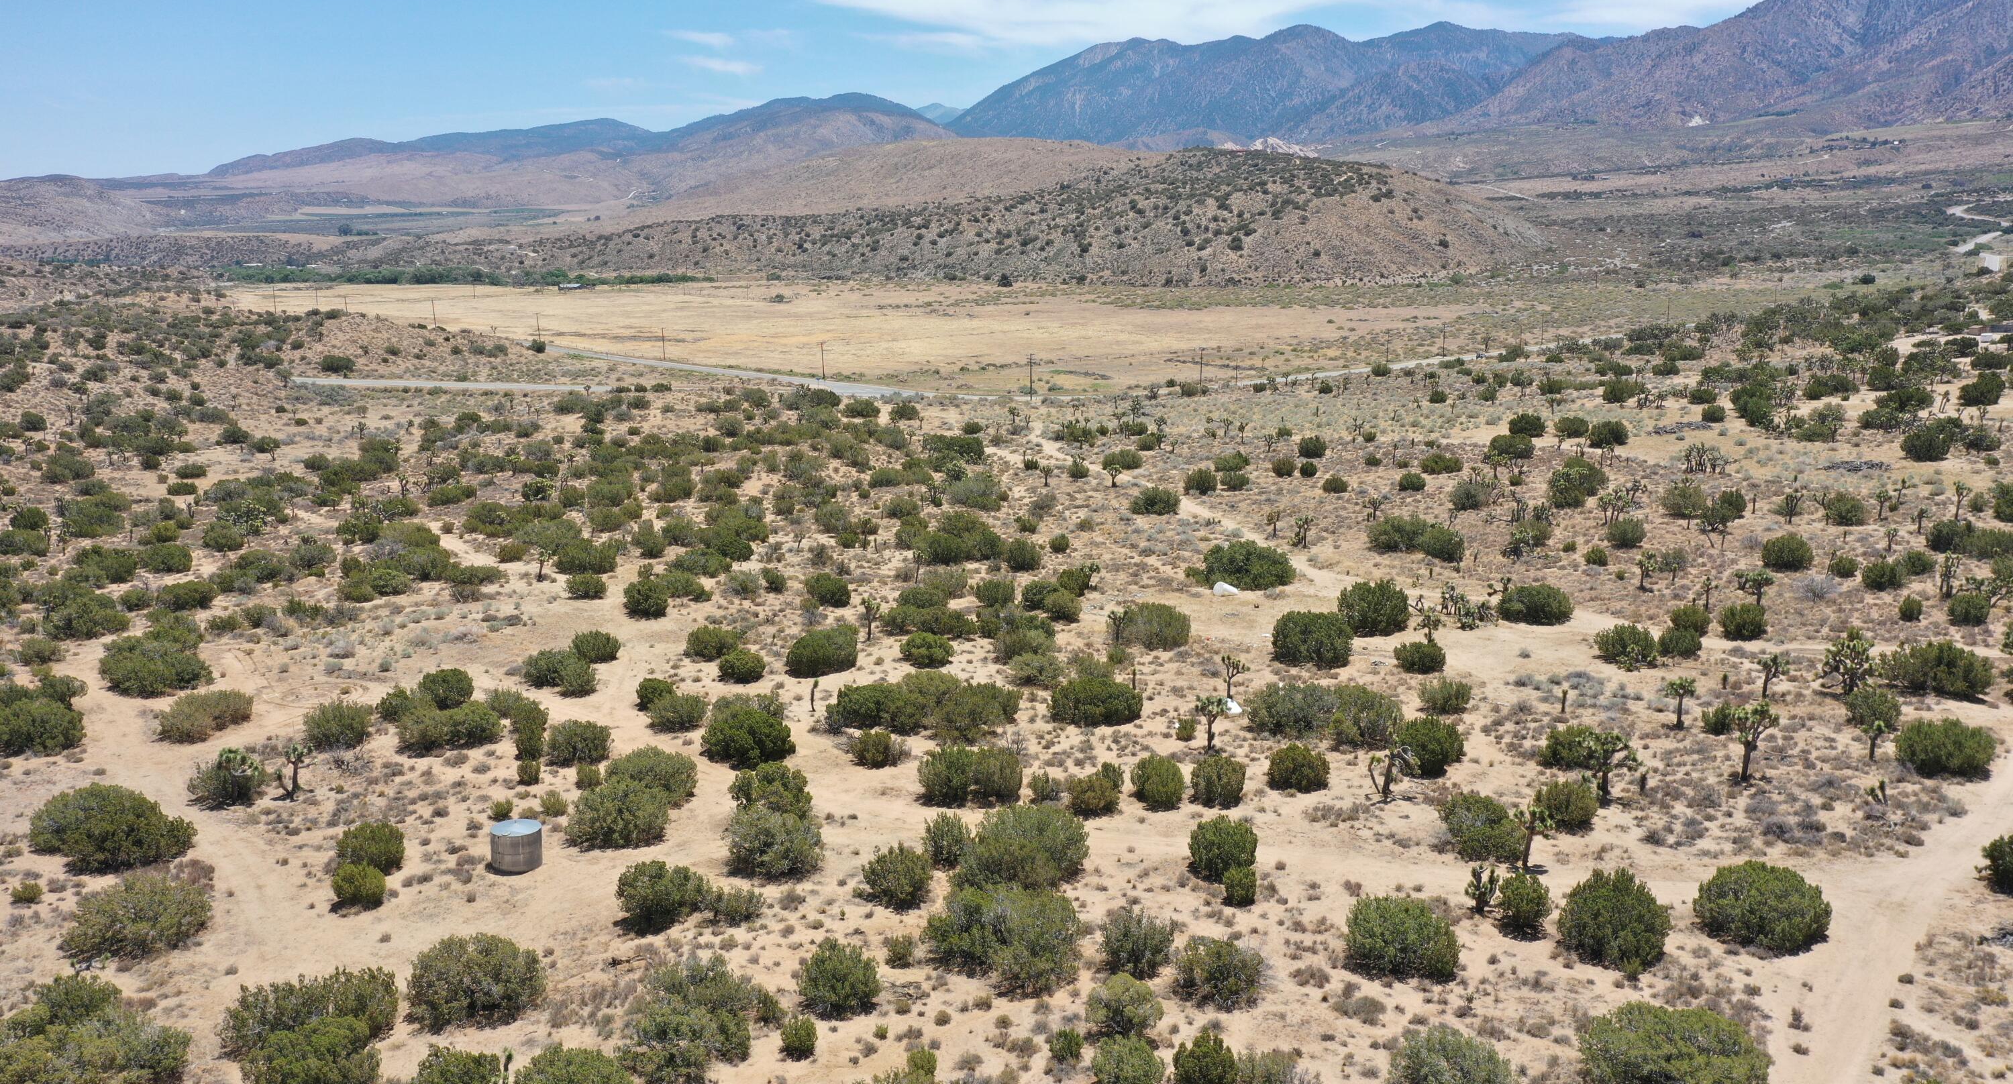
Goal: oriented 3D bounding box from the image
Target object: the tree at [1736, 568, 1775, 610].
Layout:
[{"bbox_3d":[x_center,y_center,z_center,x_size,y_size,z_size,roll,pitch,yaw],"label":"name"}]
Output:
[{"bbox_3d":[75.810,5.020,158.090,3.880,4.540,3.300,5,12,26],"label":"tree"}]

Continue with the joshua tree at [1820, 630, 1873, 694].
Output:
[{"bbox_3d":[70.270,10.130,130.390,4.110,4.940,3.910,6,12,29],"label":"joshua tree"}]

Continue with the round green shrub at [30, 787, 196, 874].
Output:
[{"bbox_3d":[-54.150,17.070,94.350,8.770,4.890,6.580,-7,13,-31],"label":"round green shrub"}]

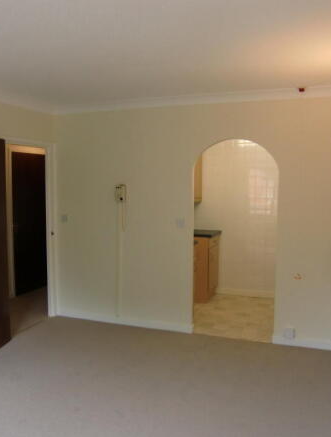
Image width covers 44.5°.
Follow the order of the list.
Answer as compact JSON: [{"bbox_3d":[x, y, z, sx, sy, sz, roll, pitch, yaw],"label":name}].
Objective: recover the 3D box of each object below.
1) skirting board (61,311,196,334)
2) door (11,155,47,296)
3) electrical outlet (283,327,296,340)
[{"bbox_3d":[-0.492,1.146,4.508,1.645,0.090,0.018,2,5,19],"label":"skirting board"},{"bbox_3d":[-1.922,0.077,5.934,0.042,1.980,0.770,2,5,26],"label":"door"},{"bbox_3d":[1.202,1.113,3.912,0.095,0.100,0.035,2,5,19],"label":"electrical outlet"}]

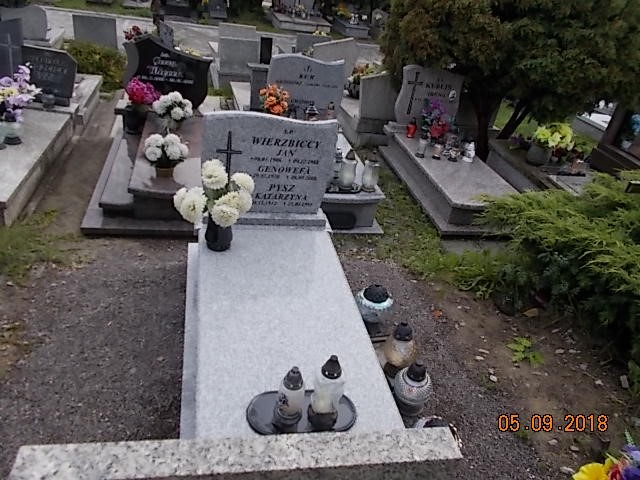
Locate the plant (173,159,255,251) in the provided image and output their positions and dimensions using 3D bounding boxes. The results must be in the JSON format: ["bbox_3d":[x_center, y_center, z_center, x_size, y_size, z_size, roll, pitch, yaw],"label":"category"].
[{"bbox_3d":[-0.545,-0.156,2.475,0.390,0.450,0.340,0,33,-14],"label":"plant"}]

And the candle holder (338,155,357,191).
[{"bbox_3d":[0.193,-0.470,3.254,0.120,0.250,0.120,0,34,-14],"label":"candle holder"}]

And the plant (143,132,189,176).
[{"bbox_3d":[-1.086,-0.581,3.383,0.290,0.265,0.270,0,33,-14],"label":"plant"}]

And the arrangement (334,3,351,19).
[{"bbox_3d":[0.473,-4.647,9.781,0.320,0.310,0.300,1,33,-14],"label":"arrangement"}]

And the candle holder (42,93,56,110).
[{"bbox_3d":[-2.371,-1.215,4.193,0.100,0.115,0.100,0,33,-14],"label":"candle holder"}]

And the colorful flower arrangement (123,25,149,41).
[{"bbox_3d":[-2.188,-2.413,5.700,0.310,0.330,0.280,0,34,-14],"label":"colorful flower arrangement"}]

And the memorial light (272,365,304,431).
[{"bbox_3d":[-0.101,0.513,1.581,0.085,0.260,0.085,0,34,-14],"label":"memorial light"}]

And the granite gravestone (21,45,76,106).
[{"bbox_3d":[-2.360,-1.431,4.210,0.420,0.460,0.100,0,33,-14],"label":"granite gravestone"}]

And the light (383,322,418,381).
[{"bbox_3d":[0.353,0.490,2.119,0.142,0.305,0.142,-3,34,-11],"label":"light"}]

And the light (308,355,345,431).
[{"bbox_3d":[0.024,0.497,1.587,0.107,0.325,0.107,-1,34,-13],"label":"light"}]

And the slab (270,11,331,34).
[{"bbox_3d":[-0.461,-5.033,11.169,1.170,0.200,1.300,0,33,-14],"label":"slab"}]

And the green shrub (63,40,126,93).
[{"bbox_3d":[-2.475,-1.986,5.346,0.680,0.440,0.550,0,34,-14],"label":"green shrub"}]

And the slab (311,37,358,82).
[{"bbox_3d":[0.156,-2.253,6.249,0.550,0.600,0.110,0,34,-14],"label":"slab"}]

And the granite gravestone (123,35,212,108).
[{"bbox_3d":[-1.273,-1.384,3.987,0.720,0.540,0.100,0,34,-14],"label":"granite gravestone"}]

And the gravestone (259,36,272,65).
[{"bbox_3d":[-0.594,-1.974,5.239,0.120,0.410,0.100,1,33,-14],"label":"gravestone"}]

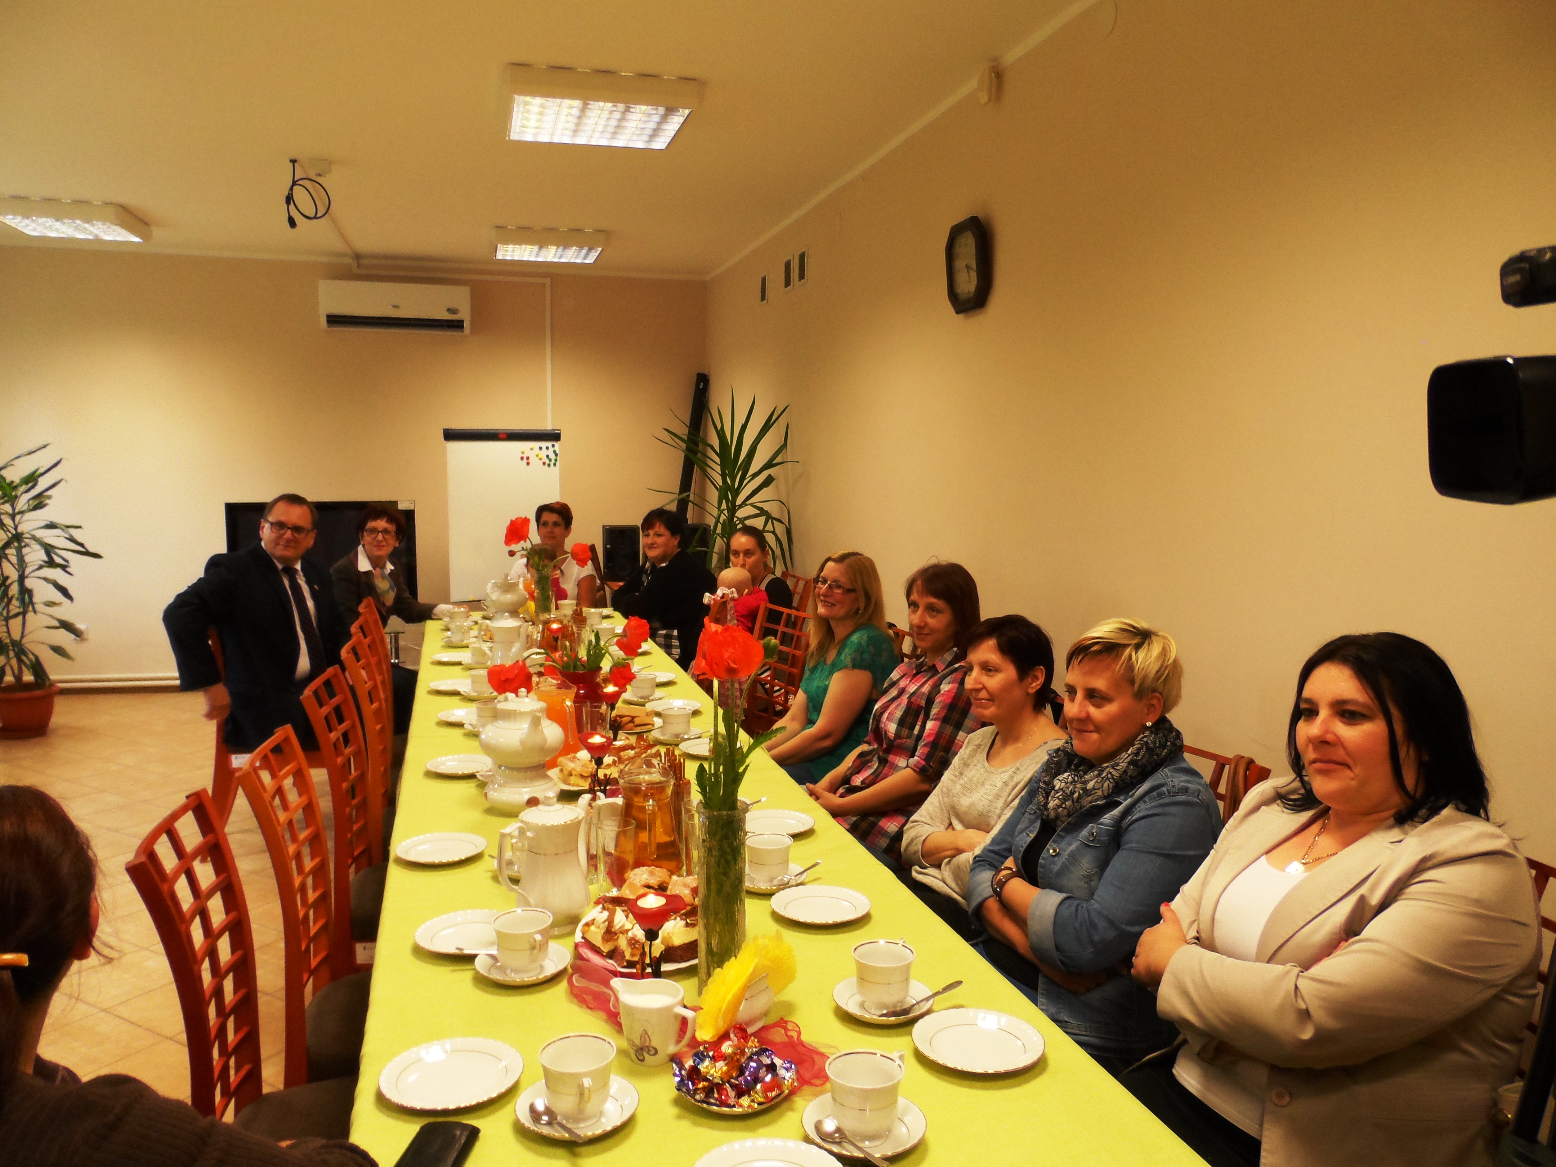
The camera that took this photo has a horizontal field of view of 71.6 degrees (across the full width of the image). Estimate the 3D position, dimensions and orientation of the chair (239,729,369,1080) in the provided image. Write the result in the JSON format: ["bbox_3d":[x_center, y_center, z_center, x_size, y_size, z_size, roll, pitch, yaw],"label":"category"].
[{"bbox_3d":[-0.721,0.770,2.110,0.500,0.960,0.410,-1,6,-11],"label":"chair"}]

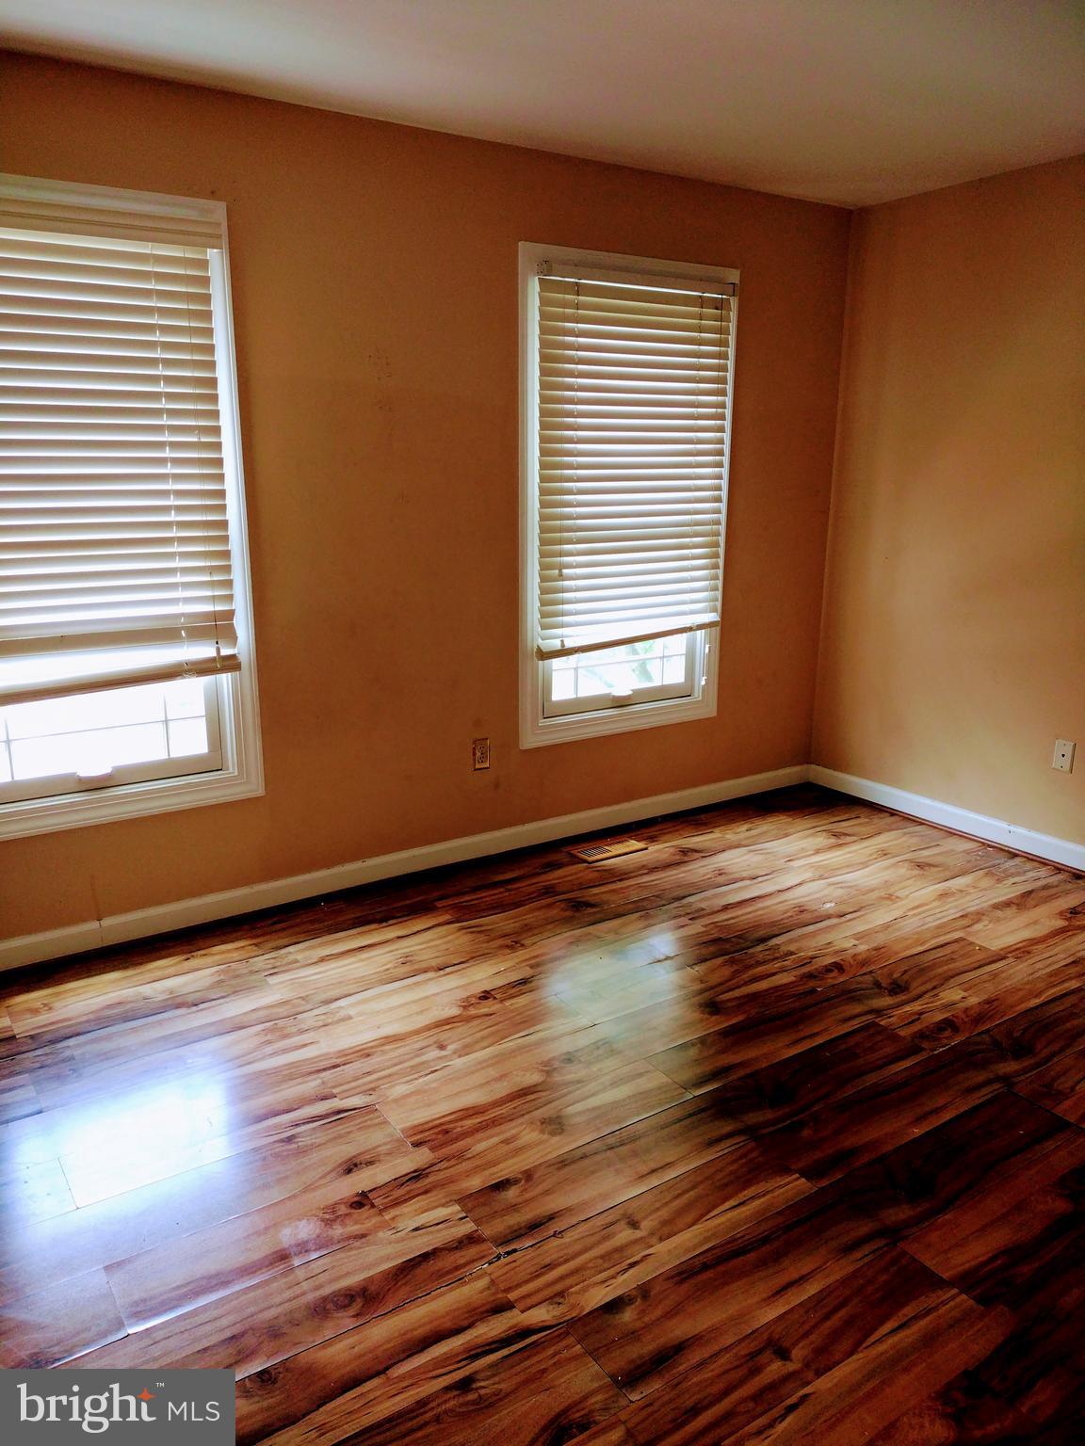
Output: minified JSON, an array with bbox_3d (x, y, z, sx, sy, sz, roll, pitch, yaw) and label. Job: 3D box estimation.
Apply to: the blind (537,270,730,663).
[{"bbox_3d":[0.349,-0.935,4.131,0.865,1.325,0.058,-9,16,-34],"label":"blind"}]

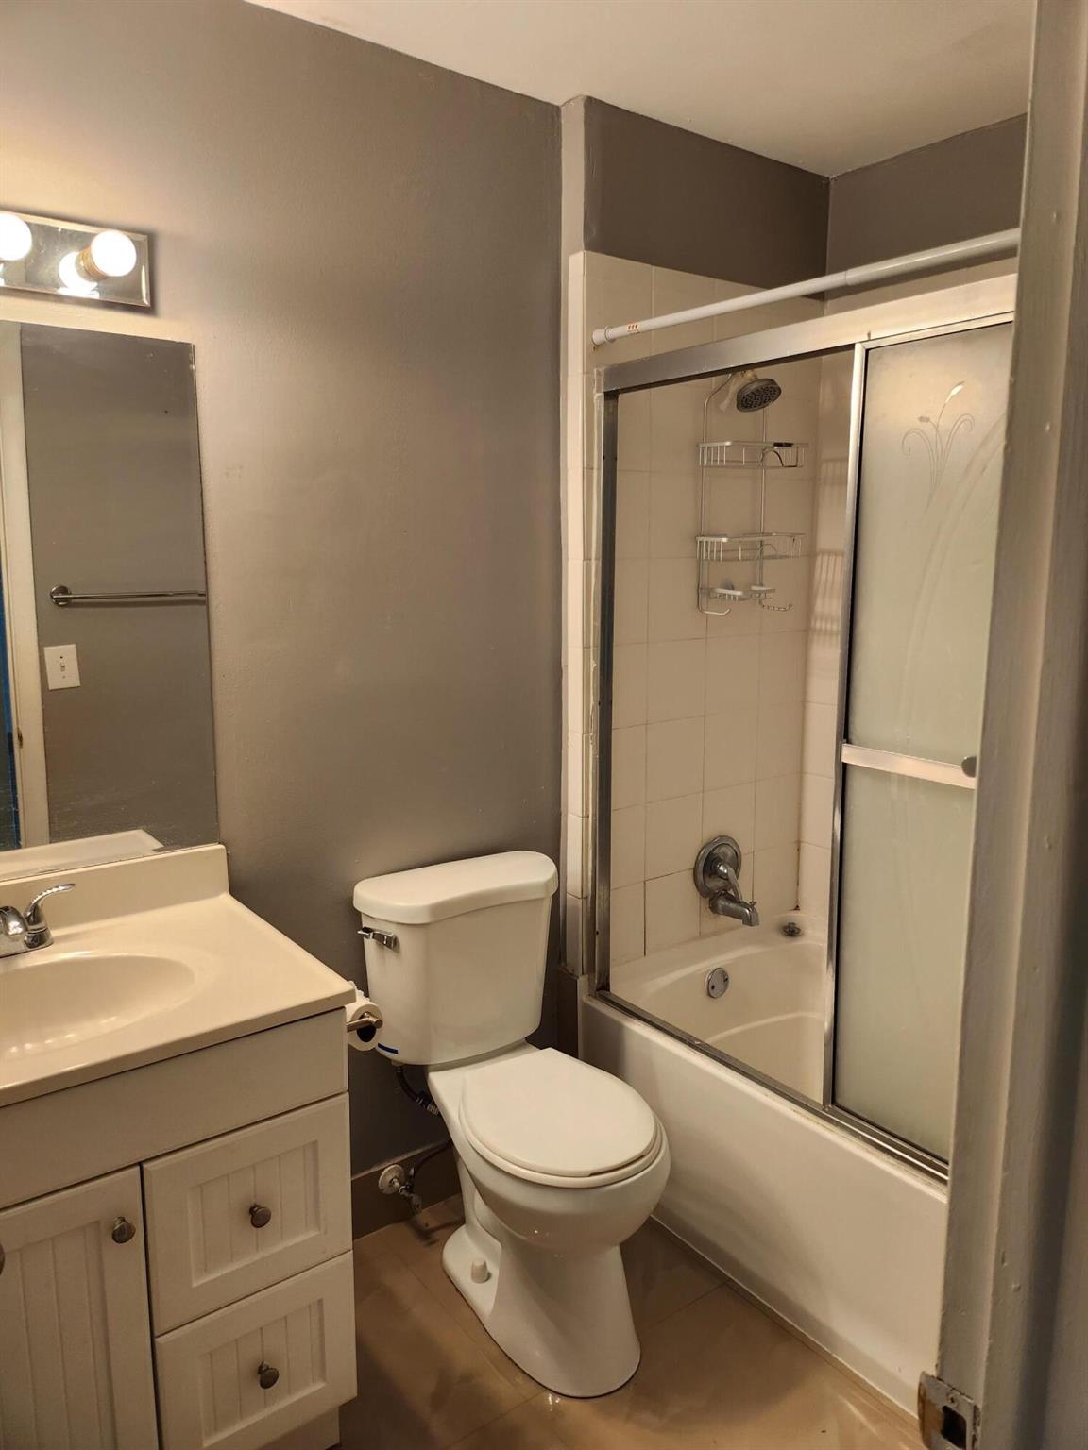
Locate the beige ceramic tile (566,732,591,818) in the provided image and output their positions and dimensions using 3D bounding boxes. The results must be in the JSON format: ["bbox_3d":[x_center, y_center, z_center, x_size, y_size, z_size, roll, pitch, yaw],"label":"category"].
[{"bbox_3d":[0.077,0.116,2.366,0.010,0.196,0.054,-7,12,-36],"label":"beige ceramic tile"}]

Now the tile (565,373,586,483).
[{"bbox_3d":[0.076,-0.671,2.231,0.010,0.201,0.054,-7,12,-36],"label":"tile"}]

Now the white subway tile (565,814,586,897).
[{"bbox_3d":[0.078,0.311,2.400,0.010,0.196,0.054,-7,12,-36],"label":"white subway tile"}]

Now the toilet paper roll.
[{"bbox_3d":[-0.312,0.476,1.642,0.074,0.074,0.102,-7,12,-36],"label":"toilet paper roll"}]

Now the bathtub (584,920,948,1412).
[{"bbox_3d":[0.856,0.909,2.108,0.816,0.461,1.510,-7,12,-36],"label":"bathtub"}]

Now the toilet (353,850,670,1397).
[{"bbox_3d":[-0.032,0.751,2.007,0.453,0.809,0.668,-7,12,-36],"label":"toilet"}]

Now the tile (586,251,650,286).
[{"bbox_3d":[0.165,-0.999,2.214,0.194,0.051,0.010,-7,12,-36],"label":"tile"}]

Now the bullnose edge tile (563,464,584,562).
[{"bbox_3d":[0.076,-0.472,2.265,0.010,0.199,0.054,-7,12,-36],"label":"bullnose edge tile"}]

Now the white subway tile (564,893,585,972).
[{"bbox_3d":[0.078,0.507,2.434,0.010,0.199,0.054,-7,12,-36],"label":"white subway tile"}]

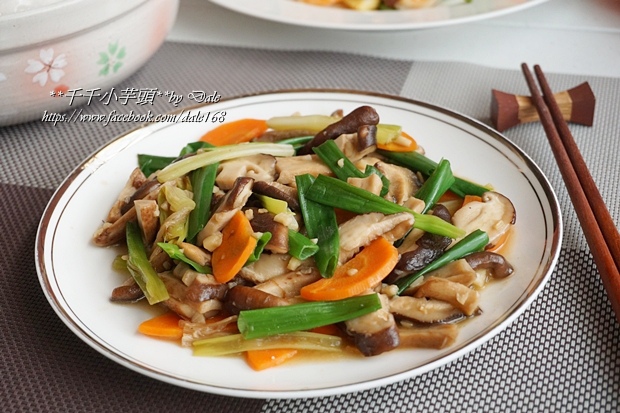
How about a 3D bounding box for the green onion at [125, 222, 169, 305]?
[{"bbox_3d":[-0.075,0.026,0.507,0.010,0.007,0.046,-15,54,-16],"label":"green onion"}]

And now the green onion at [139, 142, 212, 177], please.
[{"bbox_3d":[-0.068,-0.024,0.560,0.037,0.010,0.015,-8,34,4],"label":"green onion"}]

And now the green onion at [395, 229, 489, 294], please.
[{"bbox_3d":[0.058,0.024,0.487,0.045,0.008,0.009,-30,41,-14],"label":"green onion"}]

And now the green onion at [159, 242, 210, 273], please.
[{"bbox_3d":[-0.056,0.022,0.482,0.029,0.006,0.007,25,40,12],"label":"green onion"}]

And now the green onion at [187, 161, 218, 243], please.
[{"bbox_3d":[-0.049,-0.004,0.519,0.011,0.006,0.049,3,54,10],"label":"green onion"}]

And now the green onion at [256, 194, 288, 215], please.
[{"bbox_3d":[-0.018,-0.001,0.528,0.017,0.006,0.008,23,41,18],"label":"green onion"}]

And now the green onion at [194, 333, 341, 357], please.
[{"bbox_3d":[-0.018,0.059,0.468,0.064,0.006,0.009,-3,34,1],"label":"green onion"}]

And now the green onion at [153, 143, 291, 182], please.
[{"bbox_3d":[-0.041,-0.022,0.546,0.069,0.007,0.009,-10,34,-8],"label":"green onion"}]

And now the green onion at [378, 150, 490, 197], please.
[{"bbox_3d":[0.061,-0.017,0.543,0.058,0.007,0.009,19,38,13],"label":"green onion"}]

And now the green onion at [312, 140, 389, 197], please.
[{"bbox_3d":[0.020,-0.020,0.542,0.043,0.009,0.013,30,46,28],"label":"green onion"}]

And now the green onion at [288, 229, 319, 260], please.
[{"bbox_3d":[-0.005,0.015,0.479,0.016,0.008,0.010,34,40,-1],"label":"green onion"}]

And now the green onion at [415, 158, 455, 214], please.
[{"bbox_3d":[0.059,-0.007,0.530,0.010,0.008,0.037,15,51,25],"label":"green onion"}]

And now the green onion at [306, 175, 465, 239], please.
[{"bbox_3d":[0.034,0.001,0.508,0.075,0.008,0.013,15,38,14],"label":"green onion"}]

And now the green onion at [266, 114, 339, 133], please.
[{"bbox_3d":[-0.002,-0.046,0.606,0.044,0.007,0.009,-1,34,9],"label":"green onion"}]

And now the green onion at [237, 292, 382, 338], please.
[{"bbox_3d":[0.000,0.045,0.453,0.060,0.009,0.011,-8,34,-1],"label":"green onion"}]

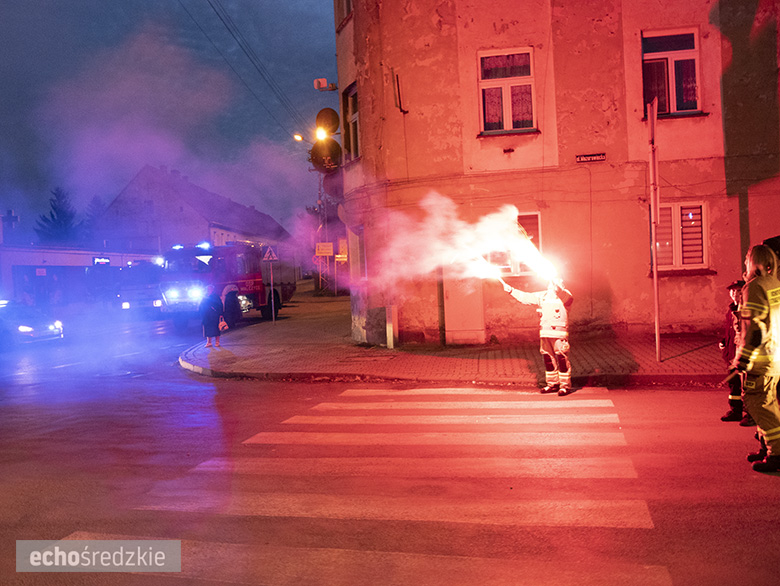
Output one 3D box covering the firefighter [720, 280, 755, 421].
[{"bbox_3d":[4.201,0.648,7.522,0.460,1.660,0.480,-3,2,-28],"label":"firefighter"}]

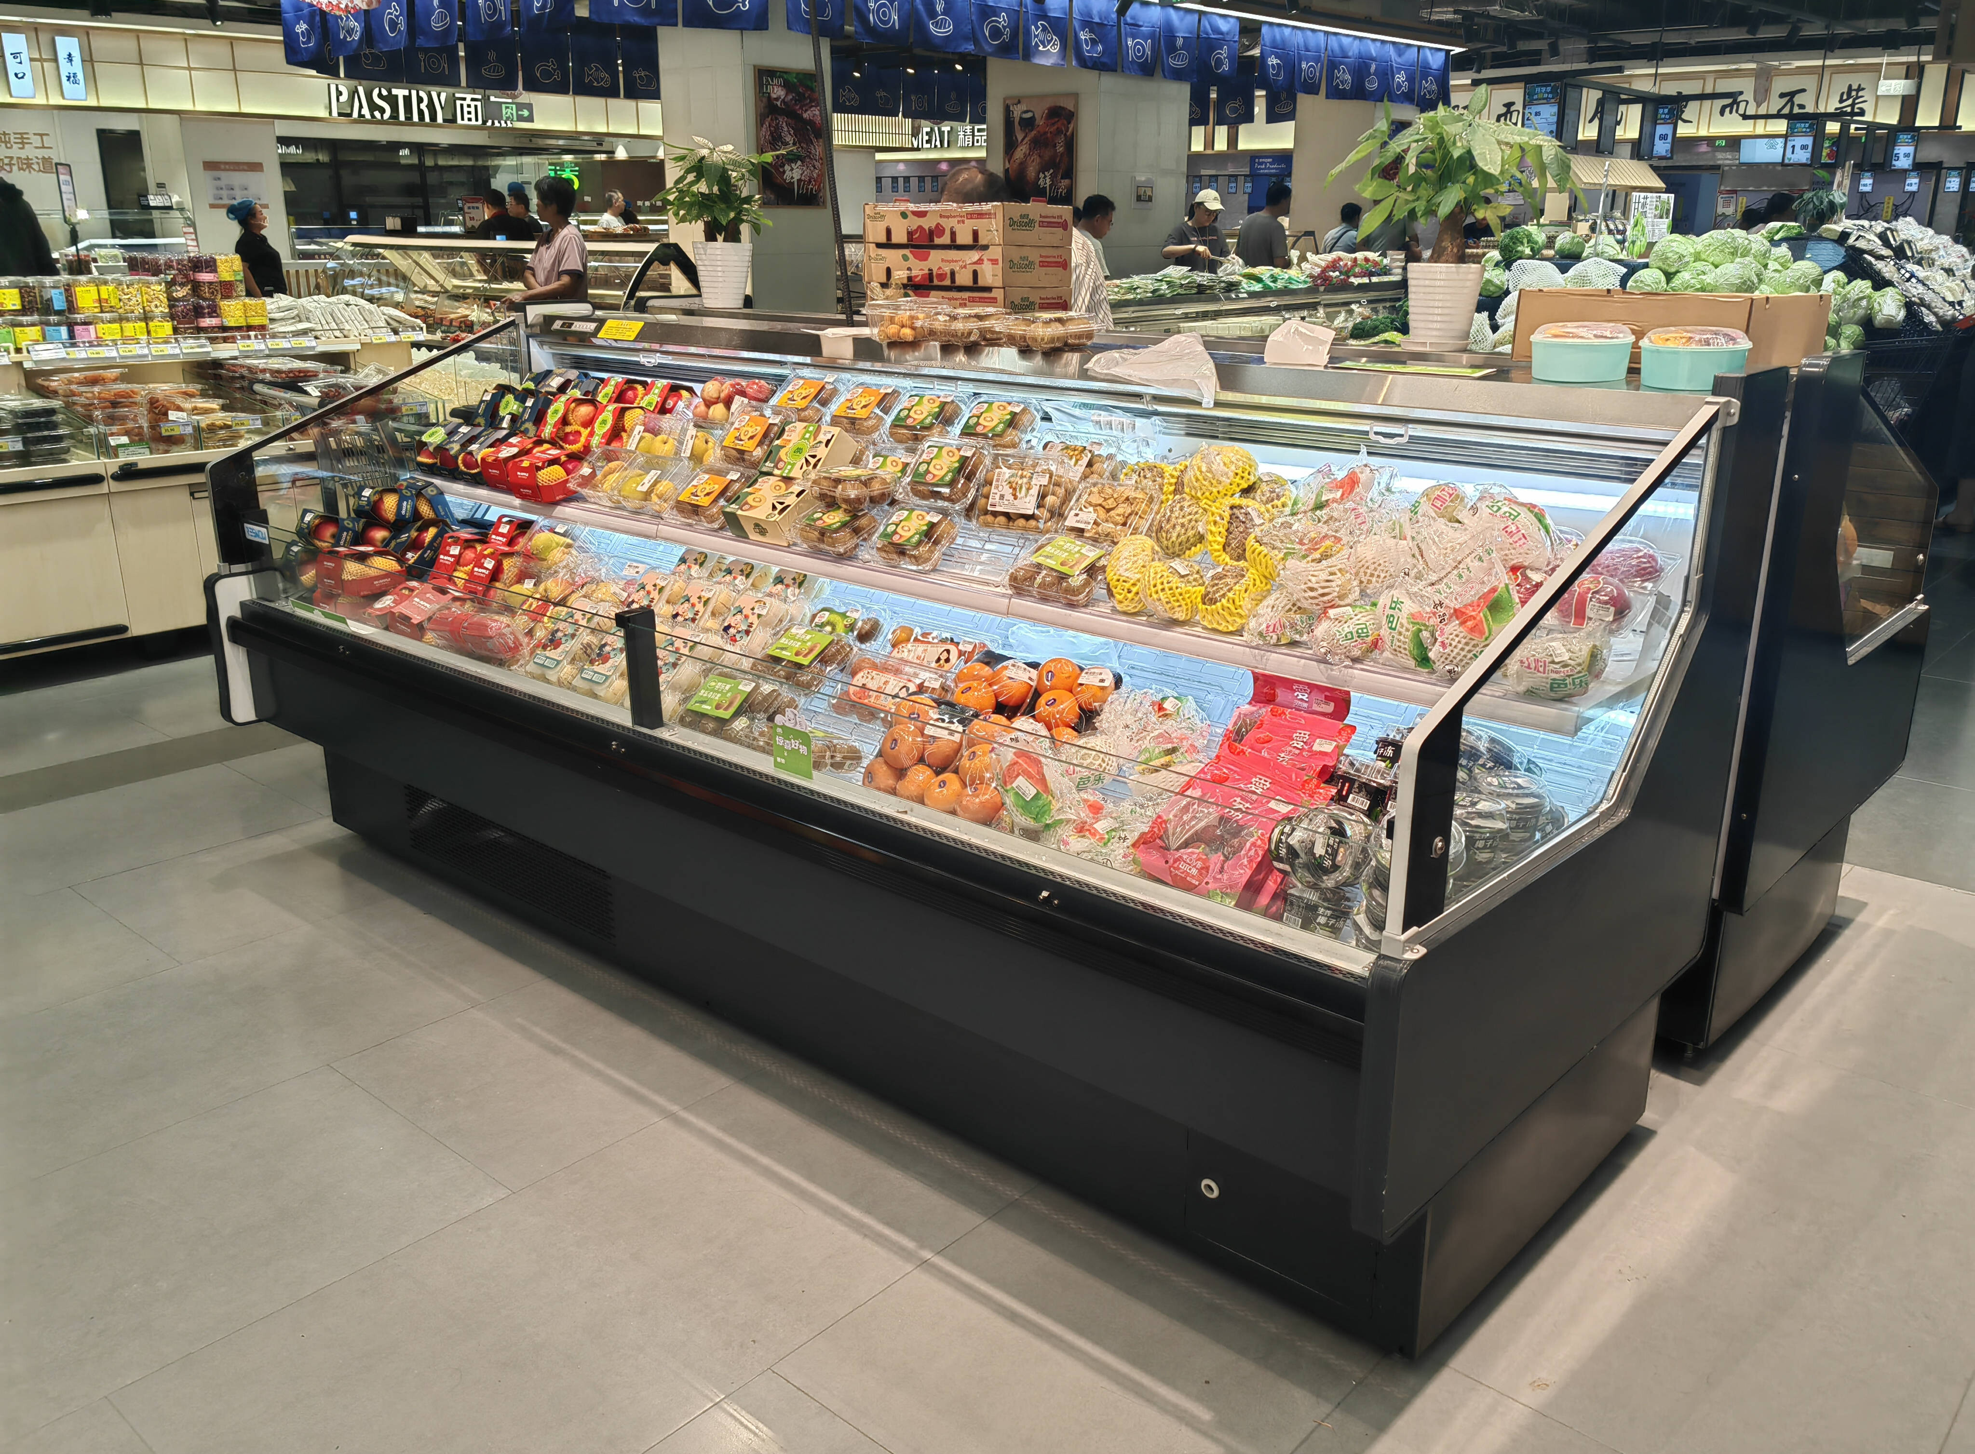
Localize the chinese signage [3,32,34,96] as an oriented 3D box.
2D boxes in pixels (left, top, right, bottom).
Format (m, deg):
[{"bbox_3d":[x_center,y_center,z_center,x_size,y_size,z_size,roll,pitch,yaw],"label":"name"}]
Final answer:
[{"bbox_3d":[-8.734,-5.960,13.895,0.191,0.531,0.080,-16,24,-41],"label":"chinese signage"}]

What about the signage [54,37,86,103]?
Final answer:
[{"bbox_3d":[-7.926,-5.680,13.300,0.172,0.504,0.060,-10,20,-30],"label":"signage"}]

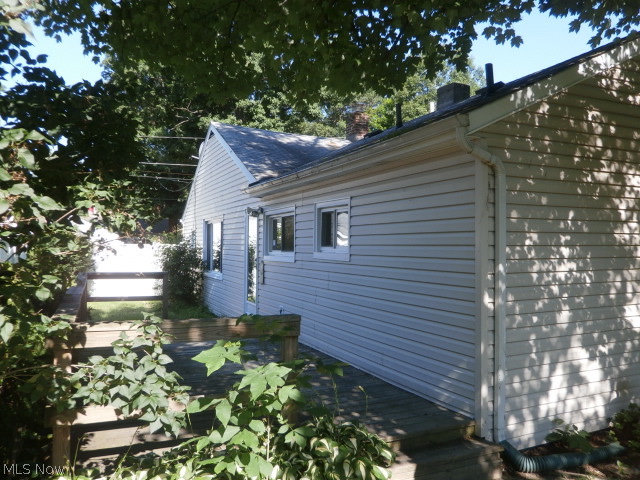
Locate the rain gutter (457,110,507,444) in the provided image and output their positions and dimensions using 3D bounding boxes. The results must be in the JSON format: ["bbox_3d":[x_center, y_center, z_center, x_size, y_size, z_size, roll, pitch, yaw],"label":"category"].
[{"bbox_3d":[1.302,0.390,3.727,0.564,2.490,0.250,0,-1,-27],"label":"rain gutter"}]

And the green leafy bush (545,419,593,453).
[{"bbox_3d":[2.109,1.668,4.080,0.380,0.290,0.330,0,-1,-27],"label":"green leafy bush"}]

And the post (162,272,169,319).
[{"bbox_3d":[-2.828,1.070,8.800,0.095,0.950,0.095,0,-1,-27],"label":"post"}]

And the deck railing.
[{"bbox_3d":[-2.153,1.018,5.677,1.530,0.980,6.300,0,-1,-27],"label":"deck railing"}]

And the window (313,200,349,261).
[{"bbox_3d":[0.166,-0.122,6.200,0.090,0.764,0.981,0,-1,-27],"label":"window"}]

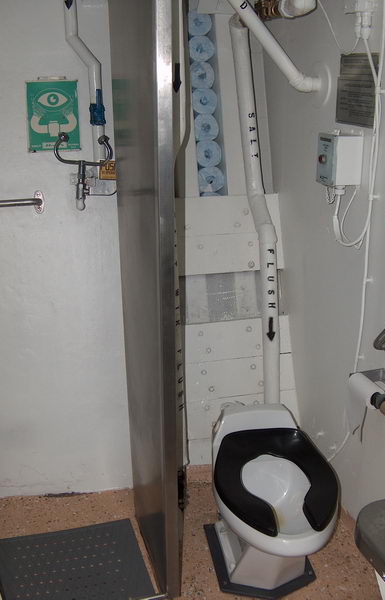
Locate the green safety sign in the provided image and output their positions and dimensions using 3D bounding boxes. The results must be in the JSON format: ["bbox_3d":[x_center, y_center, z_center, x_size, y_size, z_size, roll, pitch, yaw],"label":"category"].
[{"bbox_3d":[-0.459,-0.609,2.124,0.169,0.222,0.012,-5,8,-16],"label":"green safety sign"}]

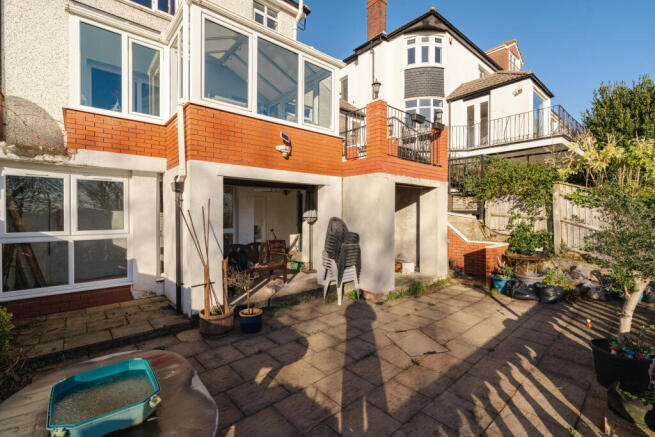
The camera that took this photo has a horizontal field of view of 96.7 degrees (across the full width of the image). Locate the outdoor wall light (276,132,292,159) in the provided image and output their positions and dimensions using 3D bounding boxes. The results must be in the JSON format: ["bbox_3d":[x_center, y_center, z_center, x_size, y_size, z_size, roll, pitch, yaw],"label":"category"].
[{"bbox_3d":[-0.765,-1.283,5.154,0.220,0.450,0.180,0,1,-40],"label":"outdoor wall light"}]

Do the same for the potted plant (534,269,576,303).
[{"bbox_3d":[4.386,1.262,5.596,0.640,0.570,0.580,1,1,38],"label":"potted plant"}]

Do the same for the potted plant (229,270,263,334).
[{"bbox_3d":[-1.139,1.148,4.094,0.460,0.800,0.420,0,1,-16],"label":"potted plant"}]

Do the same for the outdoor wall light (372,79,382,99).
[{"bbox_3d":[0.963,-2.494,5.630,0.190,0.430,0.190,0,1,10],"label":"outdoor wall light"}]

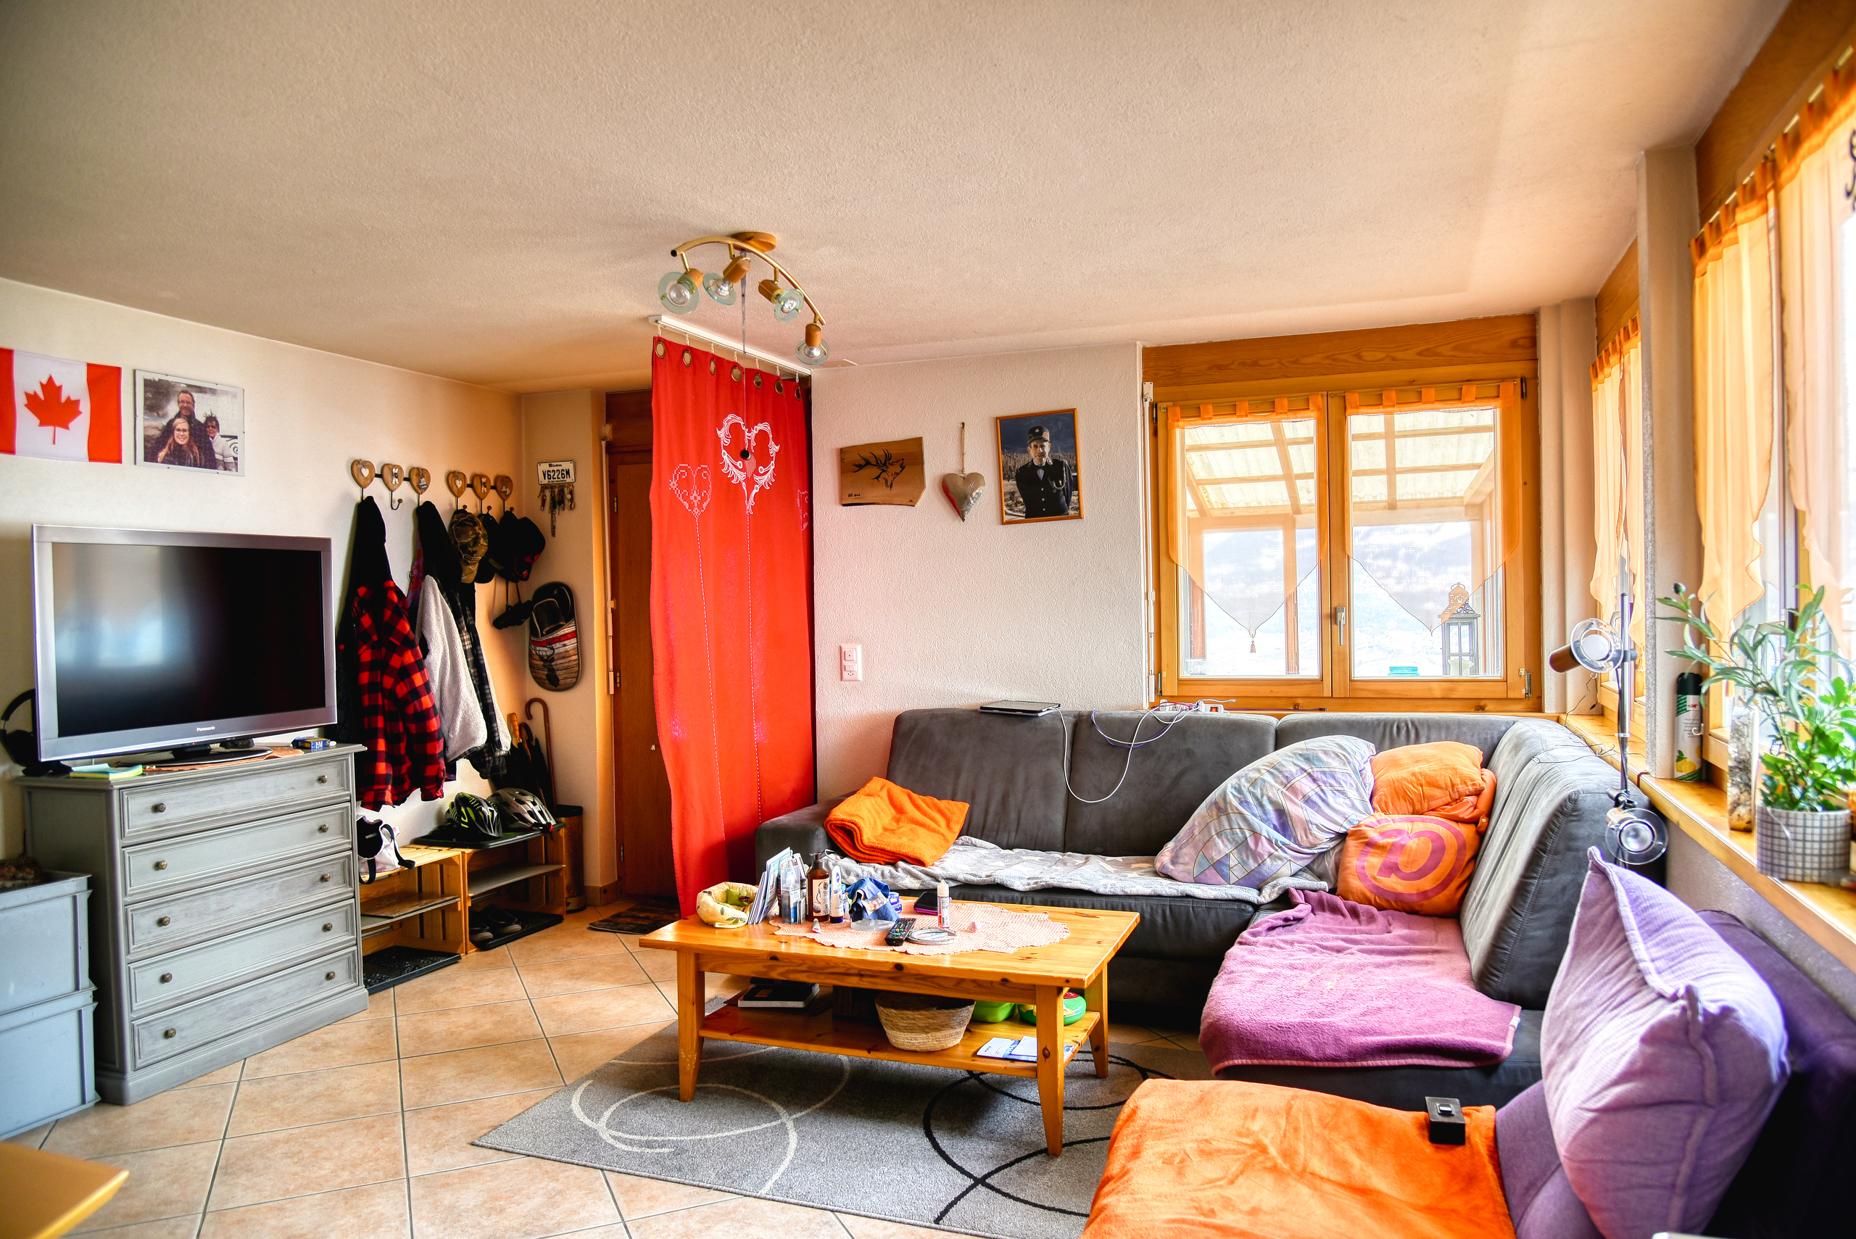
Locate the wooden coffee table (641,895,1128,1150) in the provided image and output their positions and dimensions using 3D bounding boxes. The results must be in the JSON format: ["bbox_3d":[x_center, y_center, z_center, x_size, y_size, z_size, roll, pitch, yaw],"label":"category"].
[{"bbox_3d":[-0.084,1.048,3.340,1.197,0.440,0.628,-1,1,21],"label":"wooden coffee table"}]

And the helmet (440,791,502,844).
[{"bbox_3d":[-1.822,0.774,4.942,0.270,0.165,0.200,0,1,42],"label":"helmet"}]

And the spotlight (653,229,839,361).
[{"bbox_3d":[-0.453,-0.867,3.275,0.200,0.275,0.840,-1,1,19],"label":"spotlight"}]

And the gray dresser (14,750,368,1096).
[{"bbox_3d":[-2.164,0.855,3.715,0.435,0.853,0.827,-1,1,22],"label":"gray dresser"}]

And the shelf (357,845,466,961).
[{"bbox_3d":[-1.988,1.073,4.446,0.312,0.387,0.552,-1,1,22],"label":"shelf"}]

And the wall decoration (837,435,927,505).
[{"bbox_3d":[-0.186,-0.596,5.084,0.371,0.281,0.022,-1,1,19],"label":"wall decoration"}]

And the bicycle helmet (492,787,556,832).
[{"bbox_3d":[-1.710,0.801,5.240,0.280,0.165,0.210,14,9,34],"label":"bicycle helmet"}]

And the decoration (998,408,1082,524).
[{"bbox_3d":[0.440,-0.598,4.875,0.322,0.430,0.020,-3,0,19],"label":"decoration"}]

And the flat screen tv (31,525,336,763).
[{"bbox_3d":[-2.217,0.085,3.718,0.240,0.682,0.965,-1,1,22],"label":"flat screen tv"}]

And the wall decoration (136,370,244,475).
[{"bbox_3d":[-2.364,-0.621,3.981,0.018,0.292,0.396,-1,1,19],"label":"wall decoration"}]

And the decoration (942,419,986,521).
[{"bbox_3d":[0.133,-0.569,4.769,0.175,0.384,0.045,-1,1,18],"label":"decoration"}]

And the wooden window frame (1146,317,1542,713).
[{"bbox_3d":[1.473,-0.350,4.490,1.336,1.360,0.100,-1,1,18],"label":"wooden window frame"}]

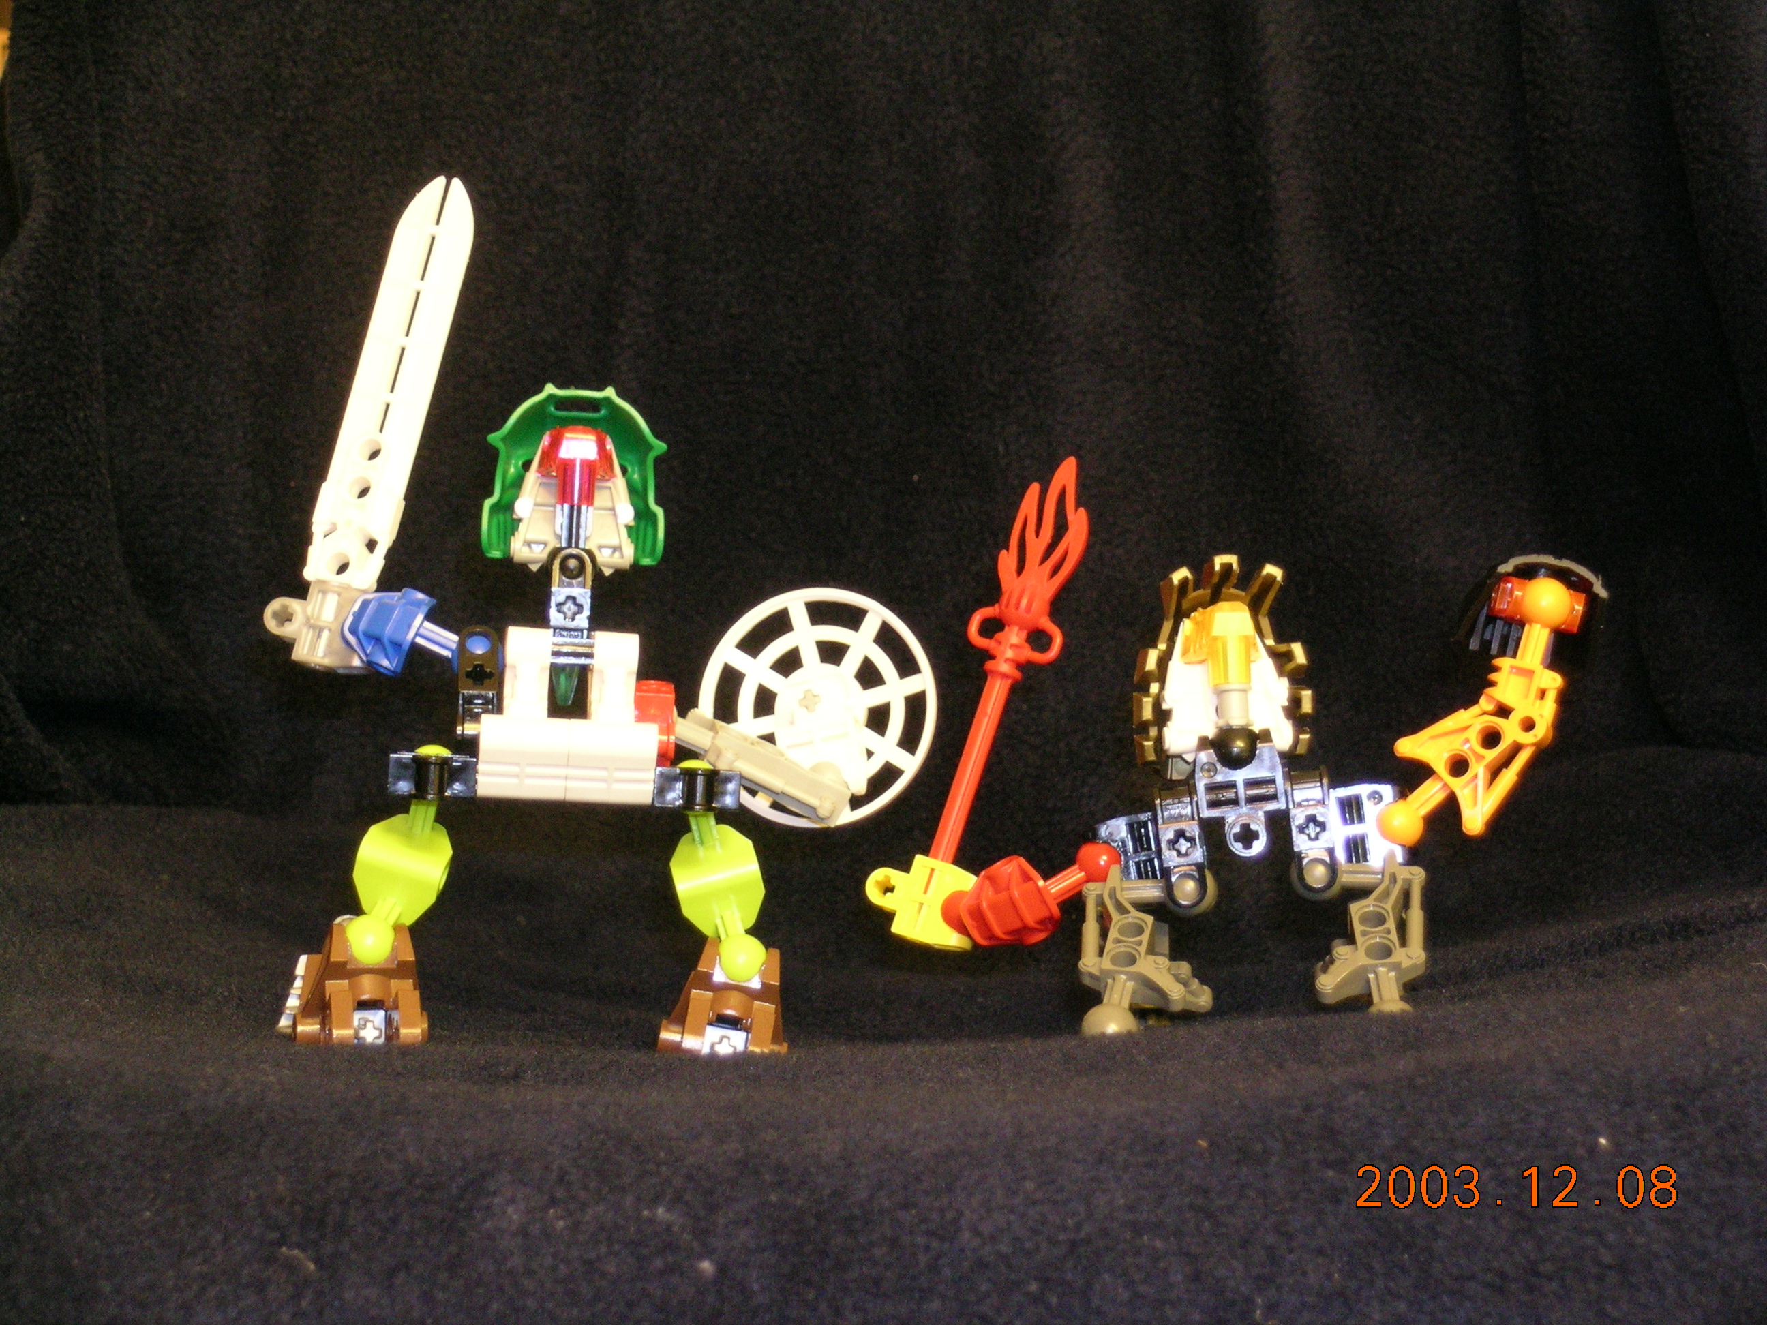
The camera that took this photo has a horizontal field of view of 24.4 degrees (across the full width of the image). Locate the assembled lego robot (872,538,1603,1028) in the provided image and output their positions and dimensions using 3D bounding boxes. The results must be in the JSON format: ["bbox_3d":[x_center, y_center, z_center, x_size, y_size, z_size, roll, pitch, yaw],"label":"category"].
[{"bbox_3d":[0.068,0.023,0.785,0.140,0.096,0.060,0,8,0],"label":"assembled lego robot"}]

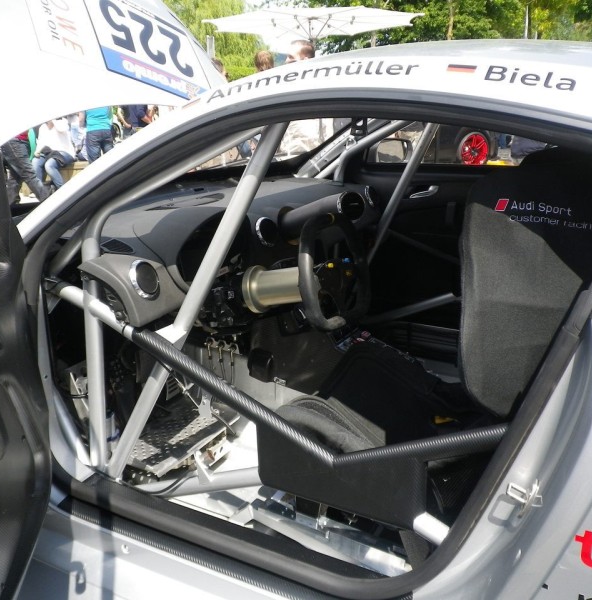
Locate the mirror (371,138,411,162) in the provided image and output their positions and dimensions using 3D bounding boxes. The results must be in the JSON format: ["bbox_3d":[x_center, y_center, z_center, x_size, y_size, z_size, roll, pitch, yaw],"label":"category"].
[{"bbox_3d":[0.382,-0.578,2.615,0.120,0.130,0.200,10,20,27],"label":"mirror"}]

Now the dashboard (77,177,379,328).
[{"bbox_3d":[-0.158,-0.186,1.993,0.520,0.300,1.420,10,20,27],"label":"dashboard"}]

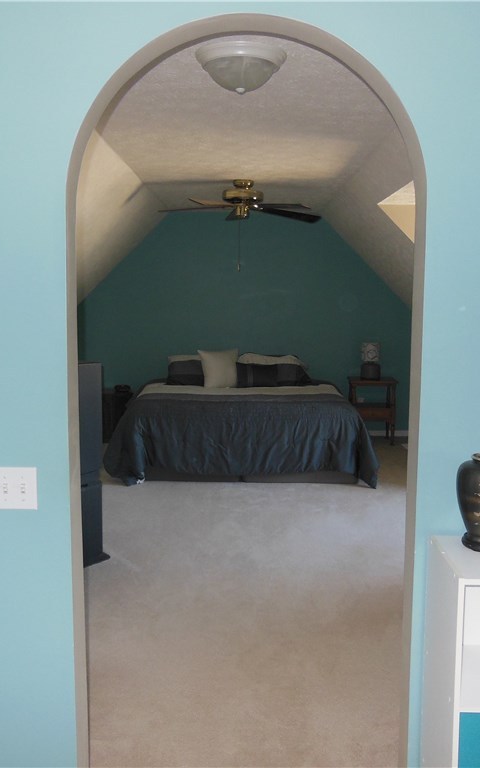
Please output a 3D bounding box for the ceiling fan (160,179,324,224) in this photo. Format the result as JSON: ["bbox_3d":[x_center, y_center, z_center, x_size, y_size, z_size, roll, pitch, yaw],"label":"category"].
[{"bbox_3d":[-0.002,-1.397,5.593,1.270,0.320,1.270,0,7,1],"label":"ceiling fan"}]

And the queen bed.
[{"bbox_3d":[0.030,0.224,7.050,2.250,0.990,2.140,0,7,1],"label":"queen bed"}]

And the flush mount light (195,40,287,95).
[{"bbox_3d":[0.003,-1.135,2.703,0.332,0.140,0.332,0,7,1],"label":"flush mount light"}]

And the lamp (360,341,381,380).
[{"bbox_3d":[1.382,-0.242,7.805,0.210,0.392,0.210,0,7,1],"label":"lamp"}]

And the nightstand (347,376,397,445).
[{"bbox_3d":[1.379,0.288,7.875,0.485,0.678,0.380,0,7,1],"label":"nightstand"}]

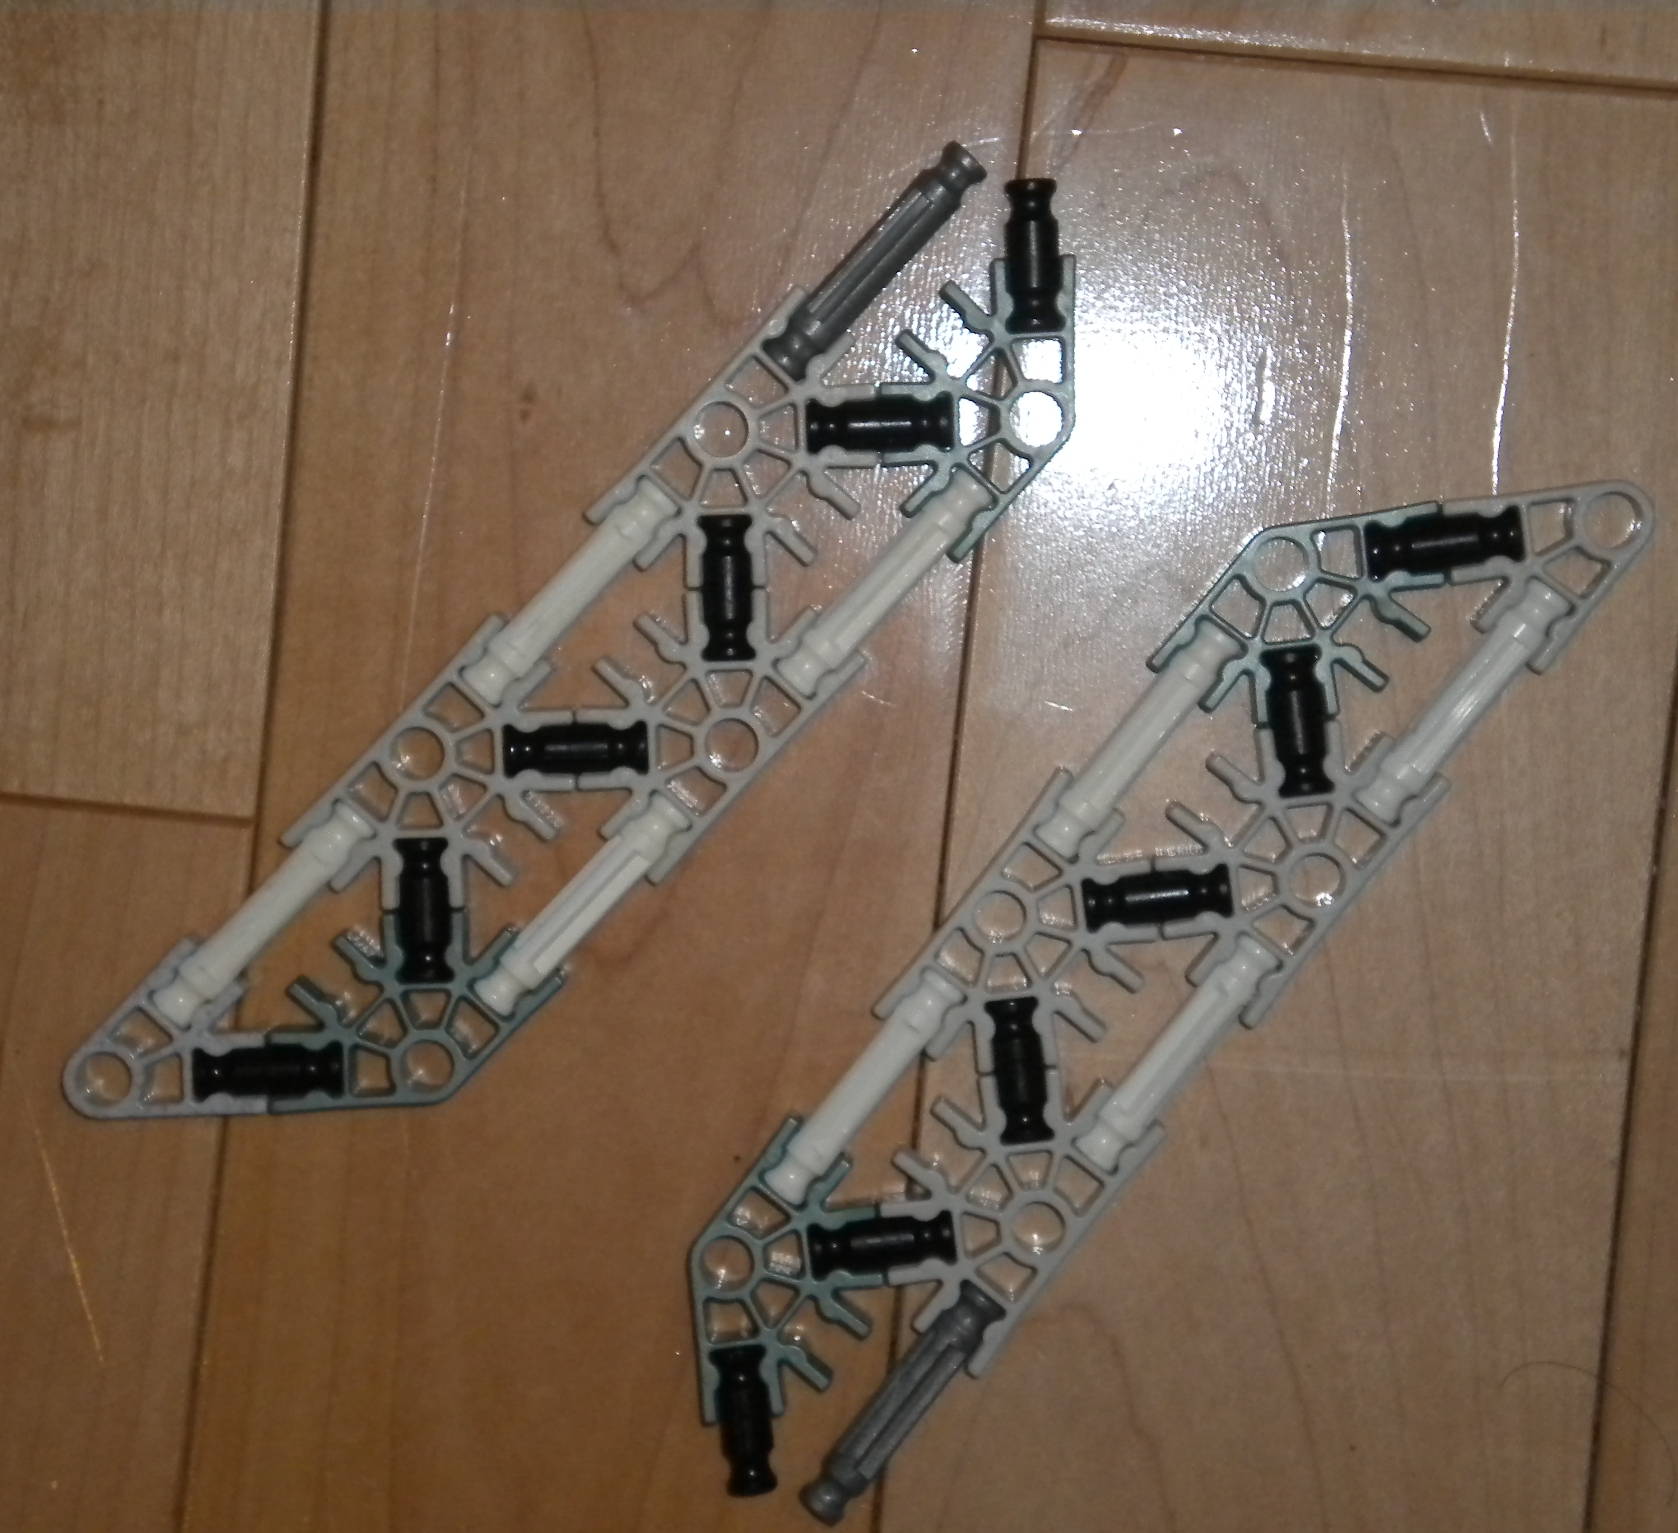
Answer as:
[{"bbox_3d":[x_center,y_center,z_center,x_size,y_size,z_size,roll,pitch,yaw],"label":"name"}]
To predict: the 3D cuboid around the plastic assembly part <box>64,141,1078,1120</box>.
[{"bbox_3d":[-0.026,-0.007,0.474,0.036,0.007,0.159,44,95,-1],"label":"plastic assembly part"}]

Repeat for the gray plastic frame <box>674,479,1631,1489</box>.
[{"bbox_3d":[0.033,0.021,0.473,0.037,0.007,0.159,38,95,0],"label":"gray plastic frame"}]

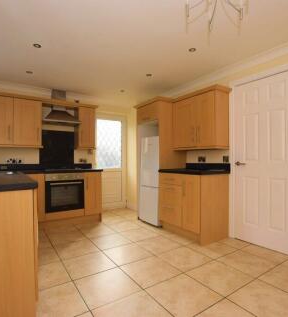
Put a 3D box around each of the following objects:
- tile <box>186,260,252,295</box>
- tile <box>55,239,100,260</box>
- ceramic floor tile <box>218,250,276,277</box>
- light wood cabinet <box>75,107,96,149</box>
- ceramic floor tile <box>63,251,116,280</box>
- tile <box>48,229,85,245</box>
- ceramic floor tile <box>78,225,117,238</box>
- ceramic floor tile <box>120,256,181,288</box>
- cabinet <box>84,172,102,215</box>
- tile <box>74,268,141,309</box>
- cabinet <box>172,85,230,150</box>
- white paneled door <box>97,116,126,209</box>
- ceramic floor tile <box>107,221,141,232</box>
[{"bbox_3d":[0.689,1.080,1.813,0.442,0.010,0.435,0,-1,-34],"label":"tile"},{"bbox_3d":[-0.815,1.103,2.410,0.442,0.010,0.444,0,-1,-34],"label":"tile"},{"bbox_3d":[1.062,1.080,2.050,0.445,0.010,0.434,0,-1,-34],"label":"ceramic floor tile"},{"bbox_3d":[-1.109,-0.557,3.759,0.302,0.773,0.317,0,-1,-34],"label":"light wood cabinet"},{"bbox_3d":[-0.569,1.095,2.063,0.445,0.010,0.445,1,-2,-35],"label":"ceramic floor tile"},{"bbox_3d":[-1.091,1.114,2.815,0.445,0.010,0.445,1,-2,-35],"label":"tile"},{"bbox_3d":[-0.722,1.120,3.072,0.445,0.010,0.445,1,-2,-35],"label":"ceramic floor tile"},{"bbox_3d":[0.066,1.088,1.921,0.444,0.010,0.436,0,-1,-34],"label":"ceramic floor tile"},{"bbox_3d":[-1.030,0.625,3.641,0.287,0.743,0.544,0,-1,-34],"label":"cabinet"},{"bbox_3d":[-0.314,1.086,1.698,0.445,0.010,0.445,1,-2,-35],"label":"tile"},{"bbox_3d":[0.835,-0.537,3.101,0.309,0.861,0.878,1,-2,-34],"label":"cabinet"},{"bbox_3d":[-0.730,0.091,4.311,0.828,2.107,0.070,1,-2,-34],"label":"white paneled door"},{"bbox_3d":[-0.353,1.126,3.329,0.445,0.010,0.445,1,-2,-35],"label":"ceramic floor tile"}]

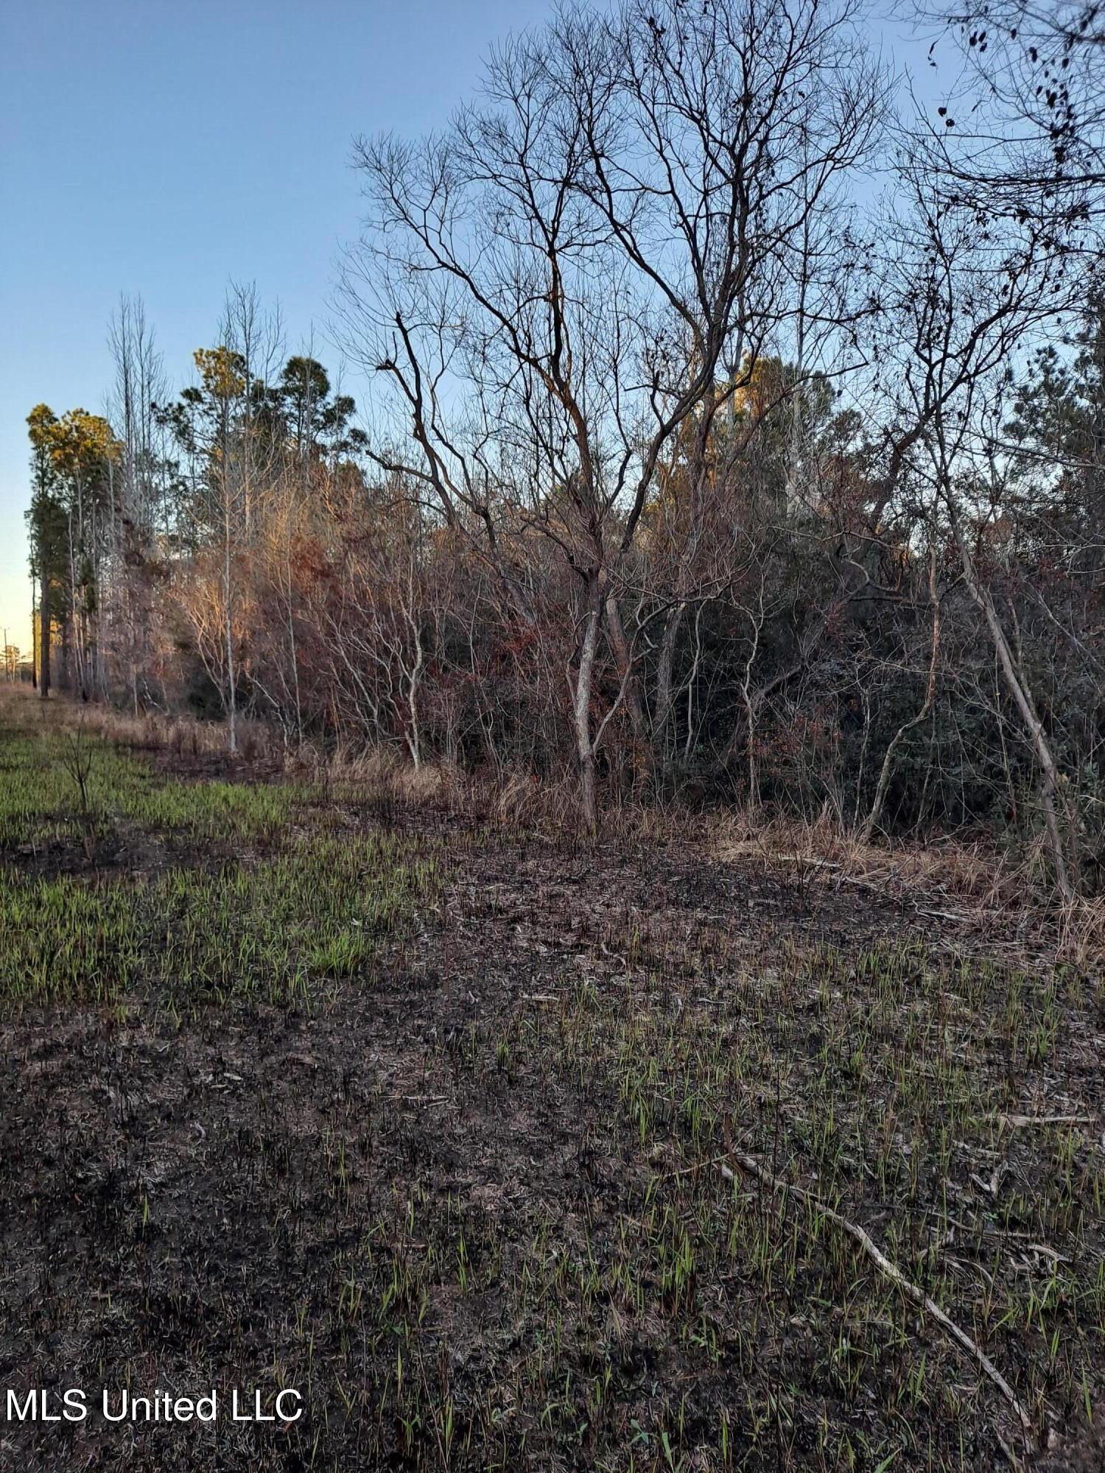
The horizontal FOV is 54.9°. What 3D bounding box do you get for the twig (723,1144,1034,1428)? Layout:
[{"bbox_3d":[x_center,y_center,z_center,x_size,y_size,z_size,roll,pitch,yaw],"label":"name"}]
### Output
[{"bbox_3d":[0.783,1.313,2.643,0.175,0.065,1.230,-1,4,-20],"label":"twig"}]

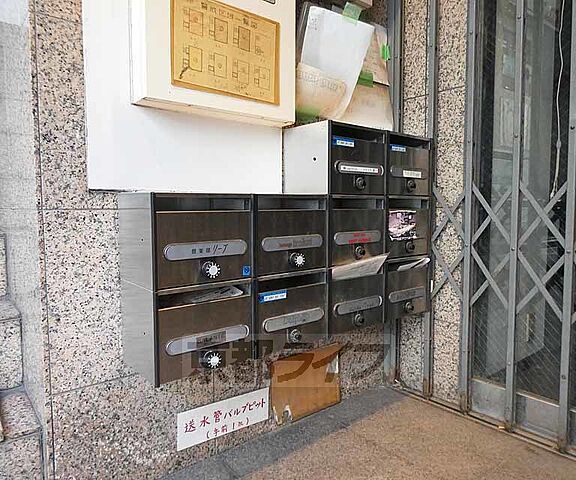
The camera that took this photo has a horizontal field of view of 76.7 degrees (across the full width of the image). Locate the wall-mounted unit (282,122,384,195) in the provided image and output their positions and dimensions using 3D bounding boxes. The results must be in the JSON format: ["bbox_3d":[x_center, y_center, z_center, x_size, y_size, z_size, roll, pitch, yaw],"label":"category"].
[{"bbox_3d":[0.166,-0.265,1.284,0.272,0.227,0.232,-4,6,-36],"label":"wall-mounted unit"}]

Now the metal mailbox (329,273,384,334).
[{"bbox_3d":[0.171,0.193,1.324,0.267,0.216,0.232,-4,6,-36],"label":"metal mailbox"}]

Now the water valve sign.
[{"bbox_3d":[-0.209,0.608,1.251,0.346,0.121,0.010,-4,7,-36],"label":"water valve sign"}]

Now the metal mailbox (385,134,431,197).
[{"bbox_3d":[0.384,-0.280,1.445,0.272,0.227,0.232,-4,6,-36],"label":"metal mailbox"}]

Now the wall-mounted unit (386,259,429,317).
[{"bbox_3d":[0.400,0.173,1.506,0.272,0.229,0.220,-4,7,-36],"label":"wall-mounted unit"}]

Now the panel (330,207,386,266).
[{"bbox_3d":[0.233,-0.017,1.220,0.256,0.182,0.019,-4,6,-36],"label":"panel"}]

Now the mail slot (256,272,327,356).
[{"bbox_3d":[-0.043,0.205,1.182,0.272,0.229,0.220,-4,7,-36],"label":"mail slot"}]

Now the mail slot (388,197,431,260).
[{"bbox_3d":[0.400,-0.057,1.484,0.272,0.229,0.220,-4,7,-36],"label":"mail slot"}]

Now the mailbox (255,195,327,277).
[{"bbox_3d":[-0.044,-0.025,1.160,0.272,0.229,0.220,-4,7,-36],"label":"mailbox"}]

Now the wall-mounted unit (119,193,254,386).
[{"bbox_3d":[-0.268,0.104,0.994,0.267,0.455,0.237,-4,6,-36],"label":"wall-mounted unit"}]

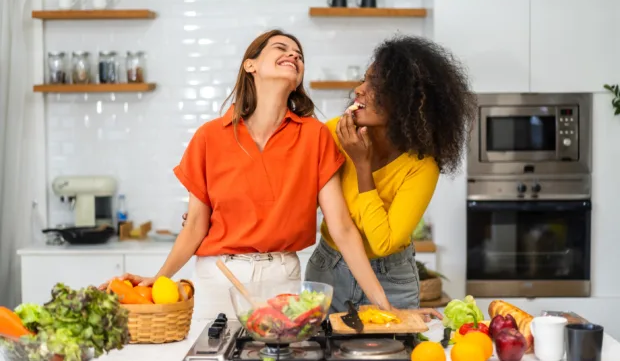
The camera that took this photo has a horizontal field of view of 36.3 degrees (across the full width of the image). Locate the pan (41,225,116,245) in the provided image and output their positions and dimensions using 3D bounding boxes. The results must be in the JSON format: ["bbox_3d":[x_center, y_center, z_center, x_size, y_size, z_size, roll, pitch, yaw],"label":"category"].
[{"bbox_3d":[-1.176,0.284,4.830,0.390,0.075,0.270,0,3,1],"label":"pan"}]

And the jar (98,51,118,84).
[{"bbox_3d":[-1.057,-0.595,4.980,0.100,0.176,0.100,0,2,0],"label":"jar"}]

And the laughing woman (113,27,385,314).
[{"bbox_3d":[-0.130,0.401,2.870,0.840,1.750,0.520,0,3,-2],"label":"laughing woman"}]

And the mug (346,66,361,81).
[{"bbox_3d":[0.229,-0.561,4.980,0.075,0.083,0.075,0,2,0],"label":"mug"}]

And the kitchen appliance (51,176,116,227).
[{"bbox_3d":[-1.186,0.146,4.998,0.335,0.330,0.170,0,2,0],"label":"kitchen appliance"}]

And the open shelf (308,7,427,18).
[{"bbox_3d":[0.303,-0.879,4.980,0.600,0.038,0.210,0,3,1],"label":"open shelf"}]

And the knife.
[{"bbox_3d":[0.099,0.332,2.319,0.048,0.022,0.330,0,4,-2],"label":"knife"}]

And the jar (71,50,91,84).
[{"bbox_3d":[-1.205,-0.580,4.980,0.092,0.176,0.092,0,3,0],"label":"jar"}]

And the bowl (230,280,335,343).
[{"bbox_3d":[-0.070,0.330,2.330,0.255,0.123,0.255,0,3,1],"label":"bowl"}]

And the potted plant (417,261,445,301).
[{"bbox_3d":[0.465,0.425,4.150,0.270,0.200,0.270,0,3,0],"label":"potted plant"}]

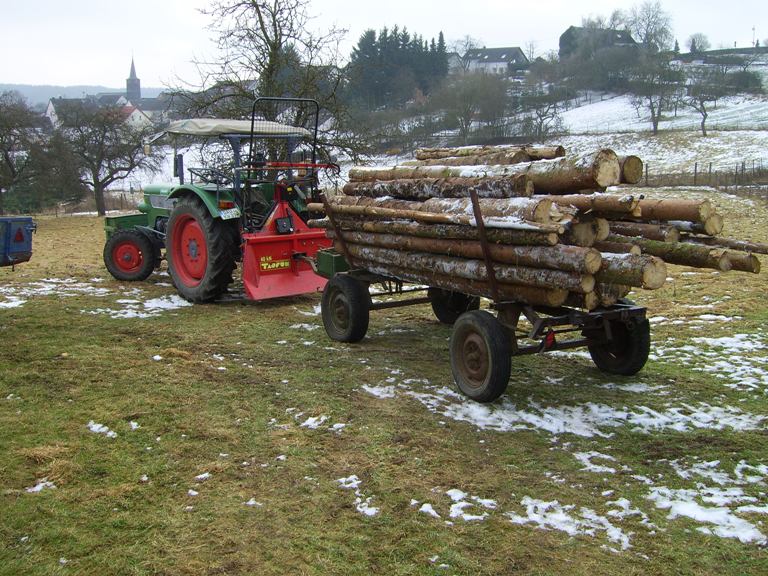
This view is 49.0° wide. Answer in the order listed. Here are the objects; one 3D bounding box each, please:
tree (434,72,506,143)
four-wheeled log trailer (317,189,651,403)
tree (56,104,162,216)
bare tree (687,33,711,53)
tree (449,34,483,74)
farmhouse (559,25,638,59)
[{"bbox_3d":[7.387,-15.329,72.000,6.490,6.149,6.166,1,9,6],"label":"tree"},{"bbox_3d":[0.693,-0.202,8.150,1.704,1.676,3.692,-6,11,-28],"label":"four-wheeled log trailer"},{"bbox_3d":[-9.768,-4.537,30.000,3.772,3.985,3.583,-3,10,-18],"label":"tree"},{"bbox_3d":[74.606,-58.119,200.000,5.693,4.982,5.409,3,10,20],"label":"bare tree"},{"bbox_3d":[14.983,-43.112,155.000,6.251,6.986,5.938,1,9,5],"label":"tree"},{"bbox_3d":[41.783,-47.654,165.000,12.500,7.600,9.000,-4,10,-23],"label":"farmhouse"}]

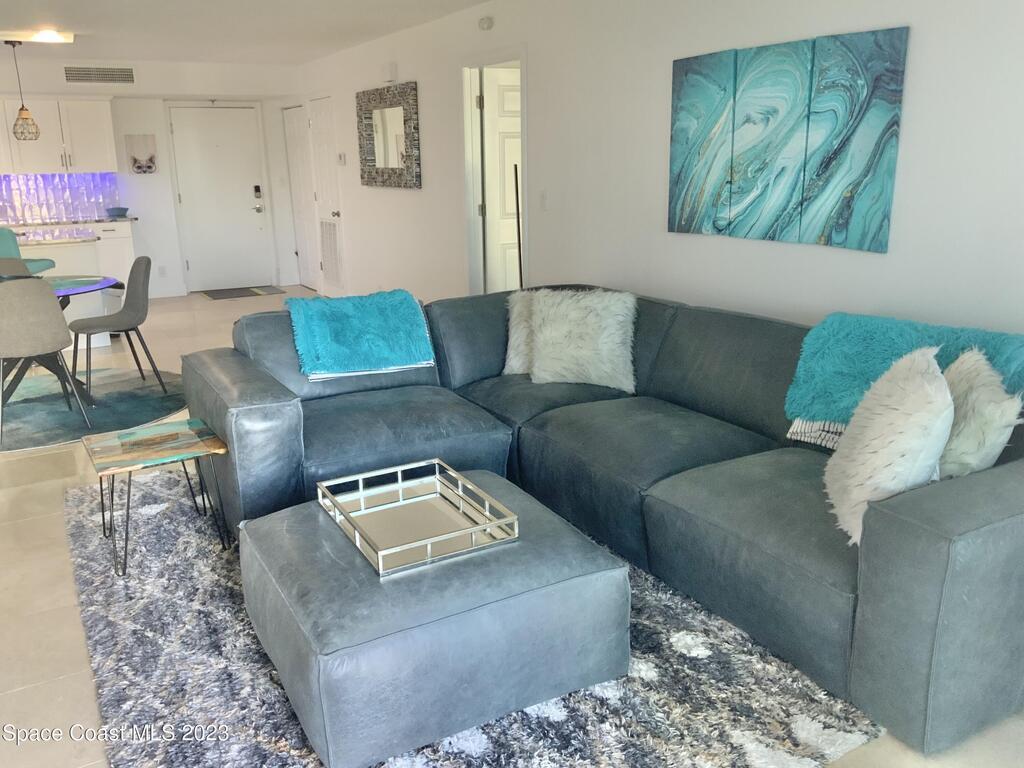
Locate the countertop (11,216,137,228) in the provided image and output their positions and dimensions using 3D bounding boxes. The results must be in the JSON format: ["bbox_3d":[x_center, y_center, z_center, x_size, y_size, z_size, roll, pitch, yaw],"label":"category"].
[{"bbox_3d":[-4.437,-1.641,8.664,1.170,0.040,0.640,-9,17,-29],"label":"countertop"}]

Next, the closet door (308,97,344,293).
[{"bbox_3d":[-1.914,-1.892,8.954,0.045,2.030,0.700,-9,17,-29],"label":"closet door"}]

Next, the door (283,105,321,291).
[{"bbox_3d":[-2.415,-2.102,9.794,0.045,2.020,0.700,-9,17,-29],"label":"door"}]

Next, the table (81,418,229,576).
[{"bbox_3d":[-1.346,0.423,3.275,0.440,0.430,0.470,-9,17,-29],"label":"table"}]

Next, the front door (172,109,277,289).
[{"bbox_3d":[-3.327,-2.108,9.863,0.925,2.030,0.050,-9,17,-29],"label":"front door"}]

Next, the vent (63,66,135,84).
[{"bbox_3d":[-3.887,-2.901,8.098,0.590,0.135,0.030,-9,17,-29],"label":"vent"}]

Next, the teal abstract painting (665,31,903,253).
[{"bbox_3d":[1.108,-1.023,3.696,0.035,0.810,1.265,-9,17,-29],"label":"teal abstract painting"}]

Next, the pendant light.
[{"bbox_3d":[-3.851,-2.289,6.714,0.210,0.740,0.210,-9,17,-29],"label":"pendant light"}]

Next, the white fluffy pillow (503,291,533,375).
[{"bbox_3d":[0.181,-0.270,4.283,0.460,0.440,0.170,-1,1,0],"label":"white fluffy pillow"}]

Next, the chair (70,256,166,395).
[{"bbox_3d":[-2.545,-0.361,5.507,0.530,0.870,0.470,-12,19,-36],"label":"chair"}]

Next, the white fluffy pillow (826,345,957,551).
[{"bbox_3d":[1.107,0.183,2.519,0.180,0.470,0.480,32,21,6],"label":"white fluffy pillow"}]

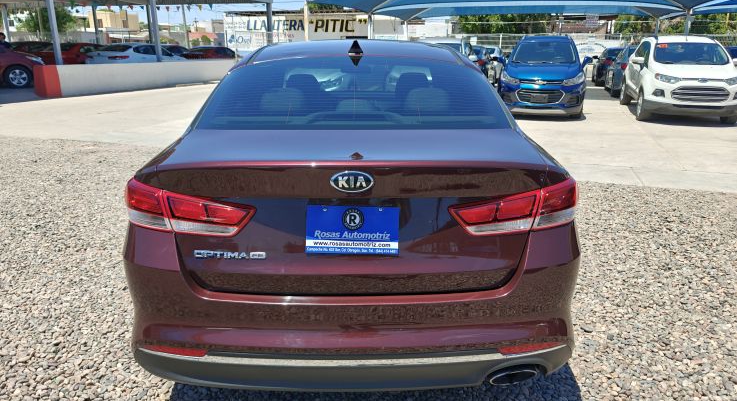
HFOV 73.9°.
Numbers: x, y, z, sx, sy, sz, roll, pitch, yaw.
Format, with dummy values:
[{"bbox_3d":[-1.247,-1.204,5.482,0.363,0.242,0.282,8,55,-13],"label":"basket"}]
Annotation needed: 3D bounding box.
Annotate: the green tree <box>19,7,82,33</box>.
[{"bbox_3d":[-21.560,-11.790,33.000,4.400,4.500,4.400,0,17,0],"label":"green tree"}]

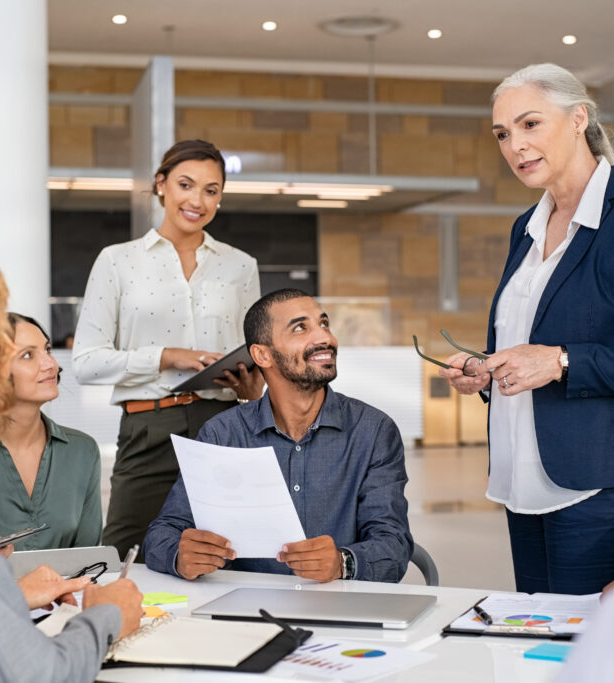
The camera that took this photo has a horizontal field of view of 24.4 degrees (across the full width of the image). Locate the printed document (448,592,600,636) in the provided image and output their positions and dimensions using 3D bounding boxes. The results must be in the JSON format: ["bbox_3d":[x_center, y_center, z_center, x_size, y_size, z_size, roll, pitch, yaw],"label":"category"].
[{"bbox_3d":[0.367,0.443,2.316,0.210,0.006,0.297,0,0,17],"label":"printed document"}]

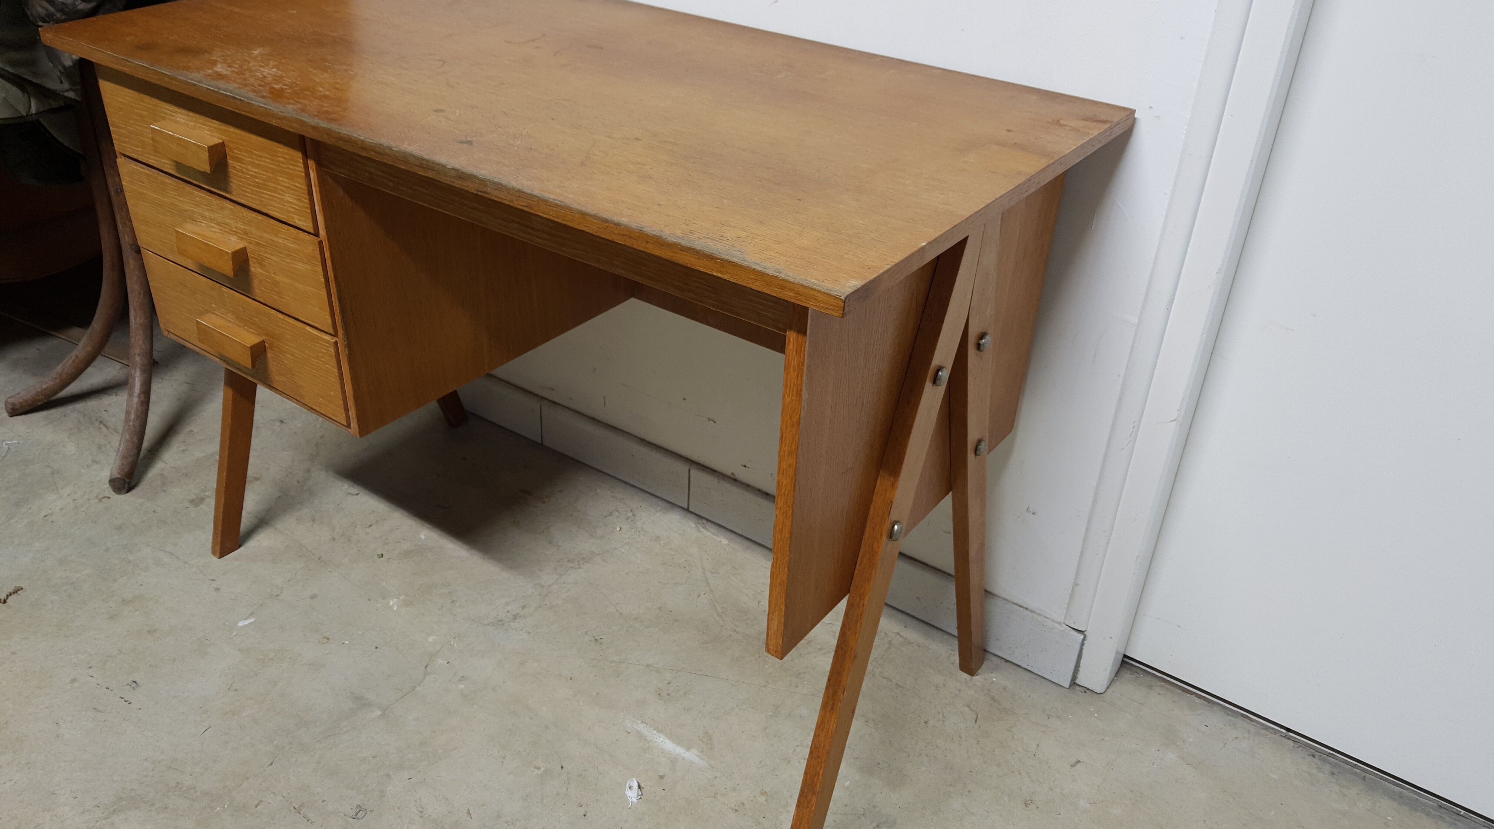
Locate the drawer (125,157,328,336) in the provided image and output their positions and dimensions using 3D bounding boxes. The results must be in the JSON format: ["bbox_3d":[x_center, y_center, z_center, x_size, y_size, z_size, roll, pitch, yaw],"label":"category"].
[{"bbox_3d":[-0.460,-0.268,1.355,0.365,0.110,0.421,22,38,29],"label":"drawer"}]

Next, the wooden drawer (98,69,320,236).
[{"bbox_3d":[-0.455,-0.363,1.294,0.364,0.109,0.421,22,38,29],"label":"wooden drawer"}]

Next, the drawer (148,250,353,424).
[{"bbox_3d":[-0.467,-0.171,1.420,0.364,0.114,0.421,22,38,29],"label":"drawer"}]

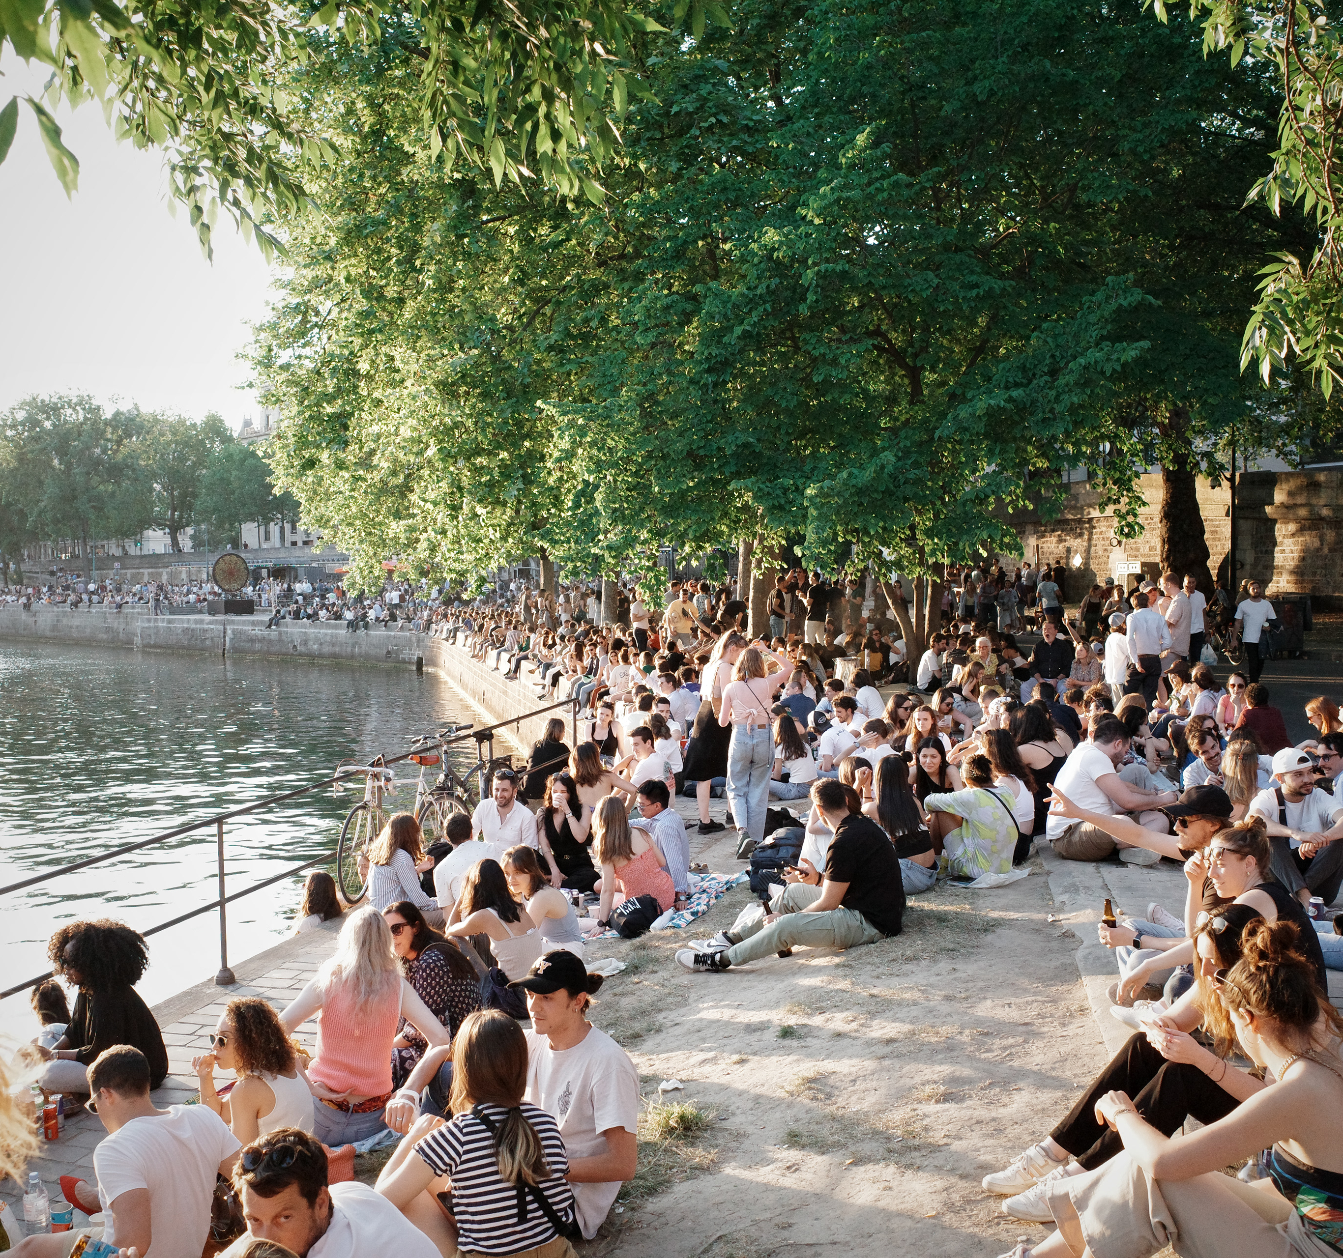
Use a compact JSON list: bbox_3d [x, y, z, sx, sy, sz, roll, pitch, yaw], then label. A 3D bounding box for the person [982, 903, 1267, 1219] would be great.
[{"bbox_3d":[1.419,1.268,4.380,0.970,0.900,0.450,-1,3,-9],"label":"person"}]

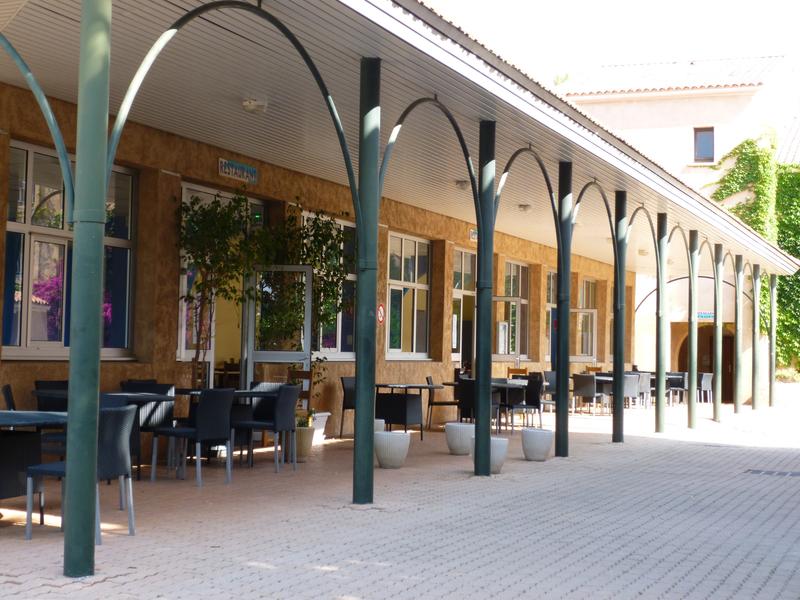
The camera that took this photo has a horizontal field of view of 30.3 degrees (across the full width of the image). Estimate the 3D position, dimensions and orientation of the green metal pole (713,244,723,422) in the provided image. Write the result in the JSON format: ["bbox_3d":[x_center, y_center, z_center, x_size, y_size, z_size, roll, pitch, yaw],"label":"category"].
[{"bbox_3d":[6.498,0.682,30.200,0.158,3.610,0.158,0,-2,20],"label":"green metal pole"}]

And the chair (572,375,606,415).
[{"bbox_3d":[4.014,2.013,31.500,0.470,0.860,0.560,0,-2,27],"label":"chair"}]

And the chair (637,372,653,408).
[{"bbox_3d":[5.795,2.166,35.200,0.470,0.860,0.560,0,-2,21],"label":"chair"}]

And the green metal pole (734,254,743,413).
[{"bbox_3d":[7.593,0.777,33.148,0.160,3.558,0.160,0,-2,20],"label":"green metal pole"}]

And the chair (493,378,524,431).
[{"bbox_3d":[1.755,1.640,23.179,0.530,0.830,0.455,0,-2,20],"label":"chair"}]

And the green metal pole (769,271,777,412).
[{"bbox_3d":[10.064,1.077,39.884,0.160,3.558,0.160,0,-2,20],"label":"green metal pole"}]

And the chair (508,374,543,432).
[{"bbox_3d":[1.916,1.564,22.400,0.530,0.900,0.450,2,-2,-16],"label":"chair"}]

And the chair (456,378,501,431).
[{"bbox_3d":[1.264,1.620,23.044,0.530,0.830,0.455,0,-2,20],"label":"chair"}]

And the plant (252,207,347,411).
[{"bbox_3d":[-1.184,0.335,17.844,0.980,2.911,1.050,1,-2,0],"label":"plant"}]

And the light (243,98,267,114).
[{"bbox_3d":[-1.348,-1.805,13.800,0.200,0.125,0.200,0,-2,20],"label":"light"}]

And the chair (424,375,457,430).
[{"bbox_3d":[0.705,1.592,22.710,0.530,0.830,0.455,1,-2,9],"label":"chair"}]

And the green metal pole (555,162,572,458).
[{"bbox_3d":[1.979,0.121,17.847,0.158,3.535,0.158,0,-2,20],"label":"green metal pole"}]

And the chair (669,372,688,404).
[{"bbox_3d":[7.195,2.291,38.181,0.530,0.830,0.455,0,-2,20],"label":"chair"}]

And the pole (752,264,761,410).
[{"bbox_3d":[8.743,0.916,36.375,0.158,3.547,0.158,0,-2,20],"label":"pole"}]

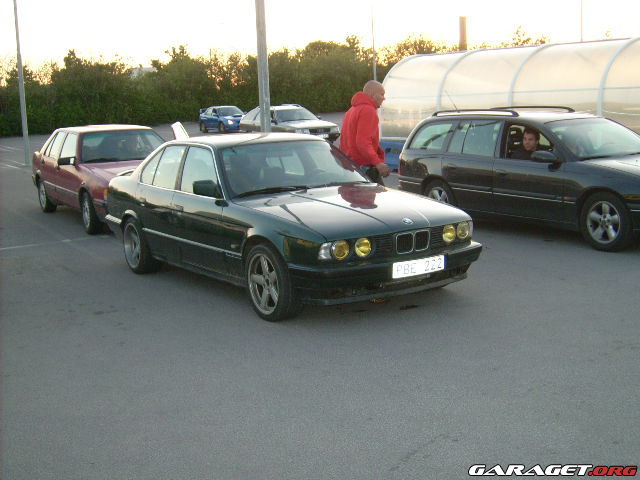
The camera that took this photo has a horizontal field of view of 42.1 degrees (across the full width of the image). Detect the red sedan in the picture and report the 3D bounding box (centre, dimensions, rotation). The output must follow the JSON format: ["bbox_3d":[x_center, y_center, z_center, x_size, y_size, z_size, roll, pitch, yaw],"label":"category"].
[{"bbox_3d":[-3.253,-1.052,12.987,1.765,1.420,4.750,-8,11,-30],"label":"red sedan"}]

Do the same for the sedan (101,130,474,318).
[{"bbox_3d":[-0.603,-0.319,8.168,1.750,1.400,4.720,-9,11,-34],"label":"sedan"}]

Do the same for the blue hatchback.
[{"bbox_3d":[-5.314,-6.716,46.474,1.740,1.430,4.410,-8,11,-32],"label":"blue hatchback"}]

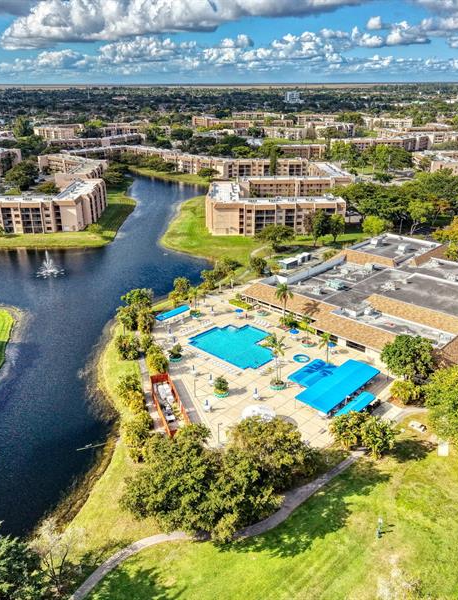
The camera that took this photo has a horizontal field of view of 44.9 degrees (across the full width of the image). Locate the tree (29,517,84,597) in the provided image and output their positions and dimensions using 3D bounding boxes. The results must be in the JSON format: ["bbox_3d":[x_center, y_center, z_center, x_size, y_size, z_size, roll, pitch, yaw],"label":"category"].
[{"bbox_3d":[-19.544,29.589,63.494,5.850,10.560,5.670,0,22,0],"label":"tree"}]

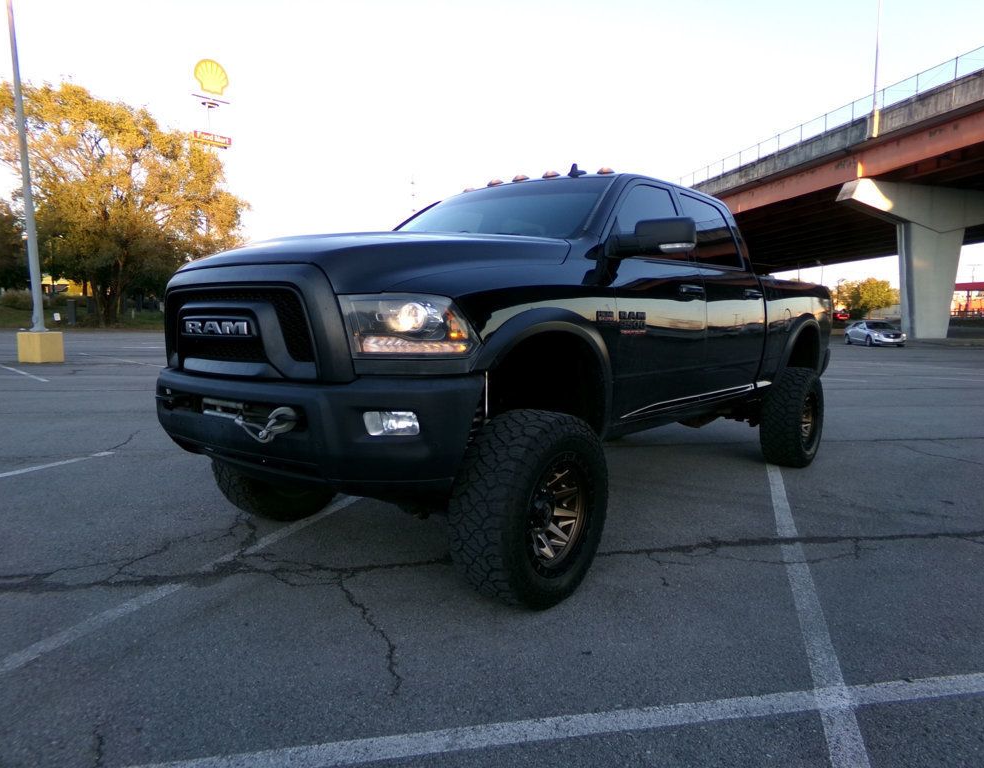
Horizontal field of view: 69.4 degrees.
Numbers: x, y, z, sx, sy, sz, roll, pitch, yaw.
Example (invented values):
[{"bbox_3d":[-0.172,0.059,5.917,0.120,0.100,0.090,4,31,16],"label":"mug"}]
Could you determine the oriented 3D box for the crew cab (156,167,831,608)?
[{"bbox_3d":[0.728,-0.297,5.315,2.270,2.180,5.980,5,7,39],"label":"crew cab"}]

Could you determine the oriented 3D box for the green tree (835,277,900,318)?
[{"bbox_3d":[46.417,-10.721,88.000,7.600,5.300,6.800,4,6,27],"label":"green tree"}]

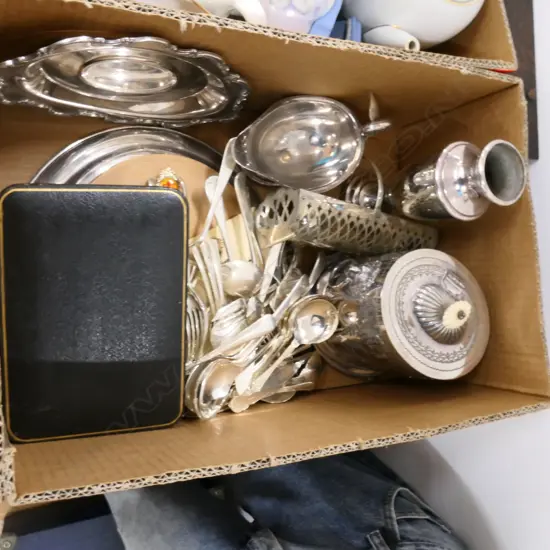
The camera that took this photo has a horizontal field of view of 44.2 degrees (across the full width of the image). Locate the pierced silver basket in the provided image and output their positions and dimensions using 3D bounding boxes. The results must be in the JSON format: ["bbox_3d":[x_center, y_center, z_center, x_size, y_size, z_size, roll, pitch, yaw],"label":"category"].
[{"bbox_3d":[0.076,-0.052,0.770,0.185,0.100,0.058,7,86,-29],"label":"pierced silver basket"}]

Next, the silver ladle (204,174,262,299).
[{"bbox_3d":[-0.055,-0.041,0.720,0.046,0.032,0.135,-15,84,-26],"label":"silver ladle"}]

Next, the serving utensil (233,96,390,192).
[{"bbox_3d":[0.021,-0.135,0.742,0.178,0.105,0.096,-15,96,-26],"label":"serving utensil"}]

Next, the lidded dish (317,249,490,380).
[{"bbox_3d":[0.153,0.044,0.762,0.152,0.178,0.152,2,86,-26],"label":"lidded dish"}]

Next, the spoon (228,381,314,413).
[{"bbox_3d":[-0.001,0.137,0.771,0.112,0.017,0.025,-6,119,-32],"label":"spoon"}]

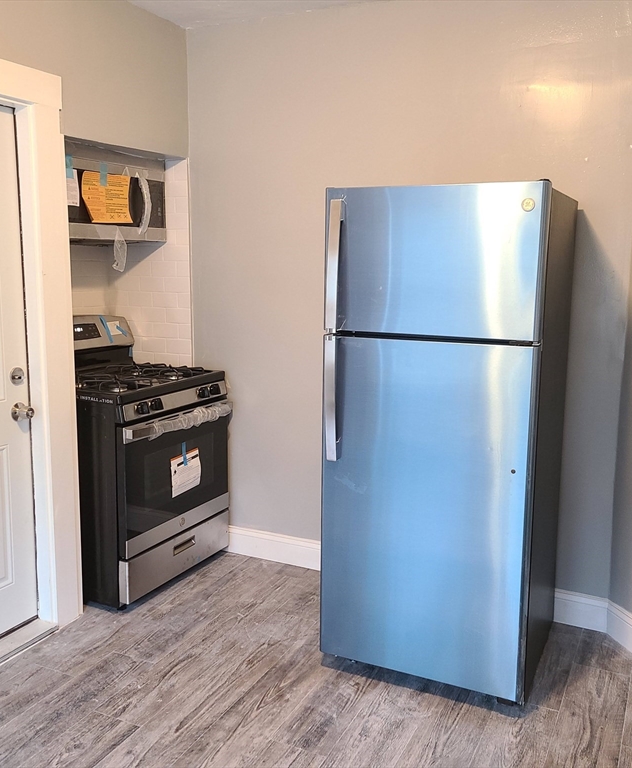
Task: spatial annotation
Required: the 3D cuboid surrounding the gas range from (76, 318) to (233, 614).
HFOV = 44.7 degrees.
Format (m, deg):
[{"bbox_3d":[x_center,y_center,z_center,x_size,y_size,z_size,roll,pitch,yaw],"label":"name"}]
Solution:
[{"bbox_3d":[-0.875,0.307,3.573,0.710,1.180,0.760,5,10,26],"label":"gas range"}]

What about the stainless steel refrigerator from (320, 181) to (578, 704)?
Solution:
[{"bbox_3d":[0.496,0.169,2.830,0.705,1.705,0.797,5,10,26],"label":"stainless steel refrigerator"}]

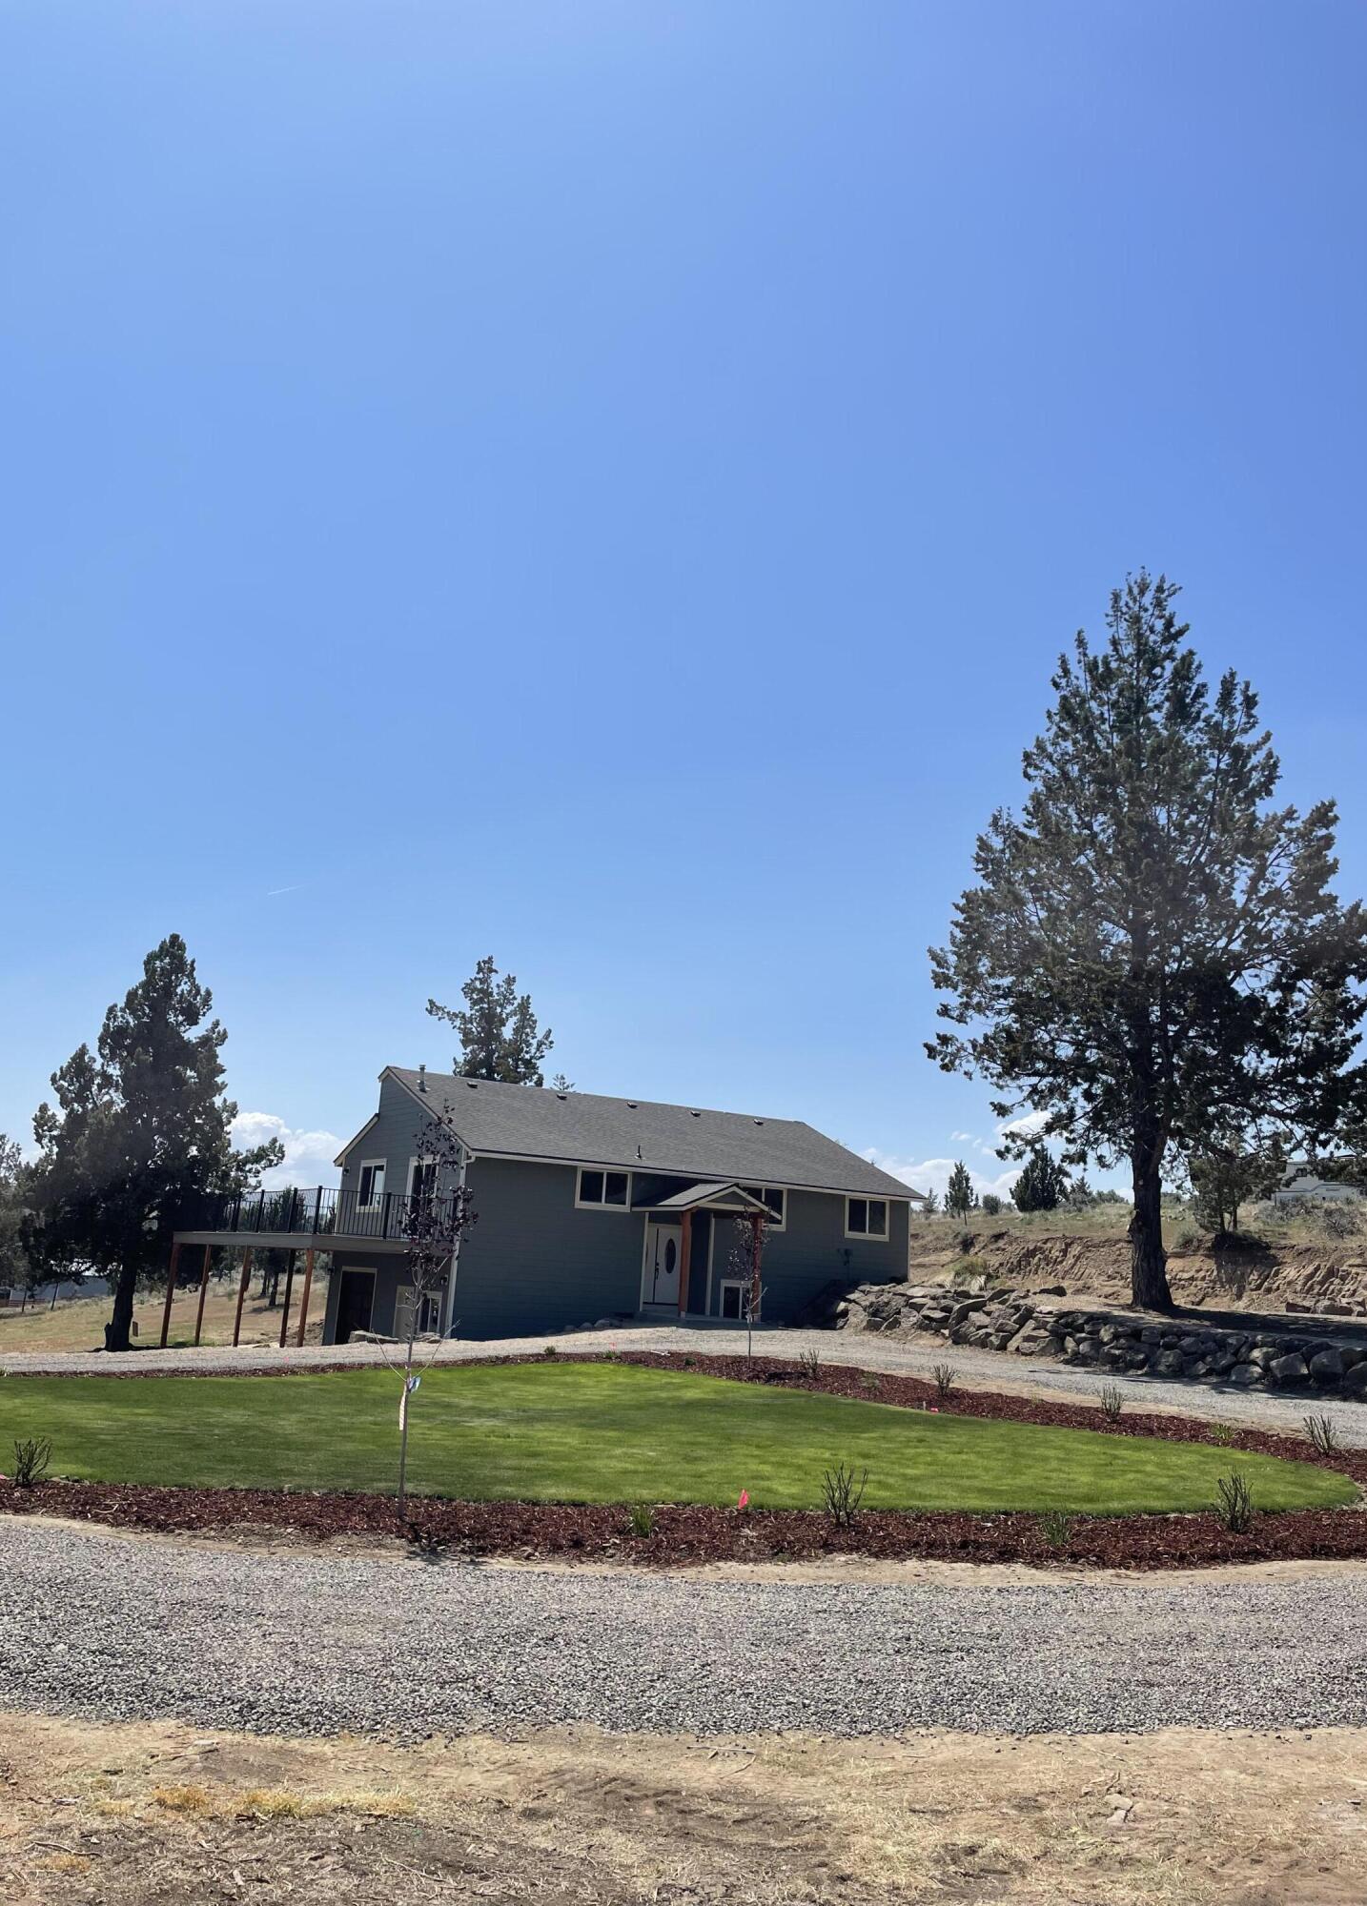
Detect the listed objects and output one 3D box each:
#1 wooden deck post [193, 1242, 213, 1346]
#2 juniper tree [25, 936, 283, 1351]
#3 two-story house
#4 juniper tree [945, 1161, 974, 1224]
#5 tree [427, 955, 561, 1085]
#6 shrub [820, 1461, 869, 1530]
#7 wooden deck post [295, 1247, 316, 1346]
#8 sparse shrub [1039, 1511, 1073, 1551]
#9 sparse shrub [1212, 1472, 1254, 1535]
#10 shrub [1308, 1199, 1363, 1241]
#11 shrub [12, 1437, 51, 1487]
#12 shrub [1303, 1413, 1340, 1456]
[{"bbox_3d":[-13.292,9.488,39.620,0.140,2.729,0.140,11,-15,-32],"label":"wooden deck post"},{"bbox_3d":[-15.609,5.535,42.870,7.213,12.401,6.997,3,-13,0],"label":"juniper tree"},{"bbox_3d":[-3.113,7.747,41.578,19.074,7.650,12.138,12,-15,-34],"label":"two-story house"},{"bbox_3d":[9.623,8.264,49.531,1.025,2.141,1.025,3,-13,0],"label":"juniper tree"},{"bbox_3d":[-7.529,6.235,51.815,6.000,12.641,6.000,3,-13,0],"label":"tree"},{"bbox_3d":[1.069,3.598,9.519,0.327,0.411,0.327,3,-13,0],"label":"shrub"},{"bbox_3d":[-8.668,7.967,32.791,0.140,2.281,0.140,11,-15,-32],"label":"wooden deck post"},{"bbox_3d":[2.391,3.695,9.193,0.220,0.216,0.220,3,-13,0],"label":"sparse shrub"},{"bbox_3d":[3.951,3.934,10.281,0.300,0.395,0.300,3,-13,0],"label":"sparse shrub"},{"bbox_3d":[15.102,6.188,33.153,1.203,0.883,1.203,3,-13,0],"label":"shrub"},{"bbox_3d":[-4.291,3.346,9.421,0.263,0.296,0.263,3,-13,0],"label":"shrub"},{"bbox_3d":[6.737,5.088,15.136,0.377,0.413,0.377,3,-13,0],"label":"shrub"}]

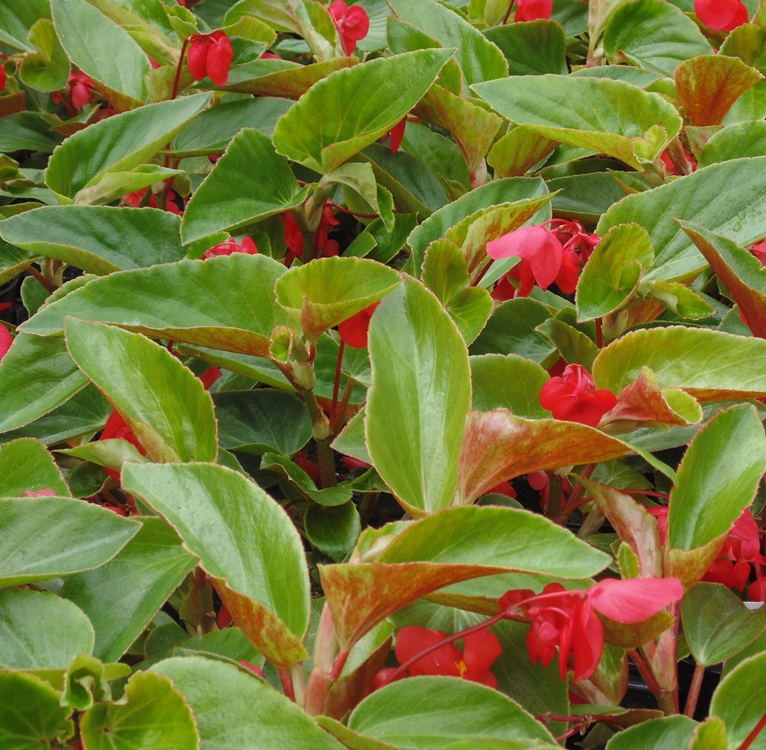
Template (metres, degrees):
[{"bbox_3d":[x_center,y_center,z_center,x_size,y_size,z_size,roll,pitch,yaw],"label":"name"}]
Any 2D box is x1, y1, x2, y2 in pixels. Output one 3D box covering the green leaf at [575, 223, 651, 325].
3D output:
[{"bbox_3d":[0.118,-0.052,0.960,0.042,0.048,0.026,7,36,9],"label":"green leaf"}]

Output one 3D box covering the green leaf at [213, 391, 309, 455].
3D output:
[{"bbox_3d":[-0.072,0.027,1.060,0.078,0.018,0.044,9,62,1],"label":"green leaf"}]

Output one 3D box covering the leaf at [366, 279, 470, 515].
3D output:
[{"bbox_3d":[0.016,0.010,0.845,0.047,0.110,0.035,-3,23,1],"label":"leaf"}]

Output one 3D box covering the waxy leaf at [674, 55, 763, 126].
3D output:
[{"bbox_3d":[0.202,-0.171,1.135,0.054,0.046,0.027,0,35,0],"label":"waxy leaf"}]

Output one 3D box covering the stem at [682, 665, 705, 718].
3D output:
[{"bbox_3d":[0.132,0.136,0.800,0.004,0.032,0.005,9,34,-6],"label":"stem"}]

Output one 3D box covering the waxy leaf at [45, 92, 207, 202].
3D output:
[{"bbox_3d":[-0.165,-0.145,1.200,0.110,0.028,0.050,-36,42,1],"label":"waxy leaf"}]

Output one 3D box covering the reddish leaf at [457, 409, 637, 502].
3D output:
[{"bbox_3d":[0.084,0.042,0.955,0.096,0.038,0.035,6,31,3],"label":"reddish leaf"}]

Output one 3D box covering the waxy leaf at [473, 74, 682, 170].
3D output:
[{"bbox_3d":[0.126,-0.167,1.230,0.130,0.028,0.052,19,45,3],"label":"waxy leaf"}]

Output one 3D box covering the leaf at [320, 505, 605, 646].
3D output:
[{"bbox_3d":[0.034,0.082,0.775,0.118,0.048,0.043,0,35,0],"label":"leaf"}]

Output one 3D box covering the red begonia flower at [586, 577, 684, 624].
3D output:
[{"bbox_3d":[0.095,0.085,0.710,0.035,0.015,0.019,7,31,6],"label":"red begonia flower"}]

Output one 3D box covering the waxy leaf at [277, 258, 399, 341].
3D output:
[{"bbox_3d":[-0.023,-0.037,0.920,0.061,0.034,0.032,0,35,0],"label":"waxy leaf"}]

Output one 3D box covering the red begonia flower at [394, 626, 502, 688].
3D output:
[{"bbox_3d":[0.027,0.120,0.790,0.045,0.035,0.025,0,35,0],"label":"red begonia flower"}]

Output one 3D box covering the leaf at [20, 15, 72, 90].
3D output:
[{"bbox_3d":[-0.210,-0.200,1.170,0.034,0.045,0.022,0,35,0],"label":"leaf"}]

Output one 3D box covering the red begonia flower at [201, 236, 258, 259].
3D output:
[{"bbox_3d":[-0.081,-0.060,0.985,0.034,0.033,0.026,0,35,0],"label":"red begonia flower"}]

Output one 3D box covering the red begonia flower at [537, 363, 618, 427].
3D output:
[{"bbox_3d":[0.104,0.011,1.000,0.041,0.028,0.032,0,36,0],"label":"red begonia flower"}]

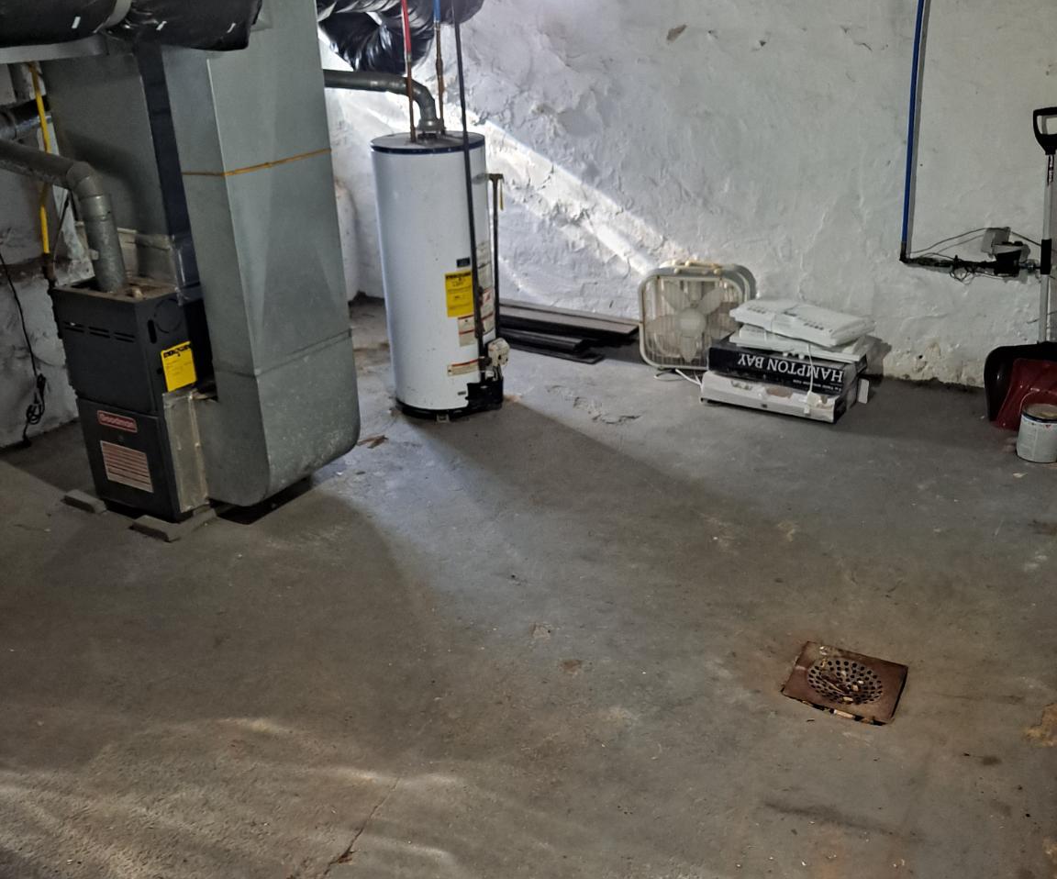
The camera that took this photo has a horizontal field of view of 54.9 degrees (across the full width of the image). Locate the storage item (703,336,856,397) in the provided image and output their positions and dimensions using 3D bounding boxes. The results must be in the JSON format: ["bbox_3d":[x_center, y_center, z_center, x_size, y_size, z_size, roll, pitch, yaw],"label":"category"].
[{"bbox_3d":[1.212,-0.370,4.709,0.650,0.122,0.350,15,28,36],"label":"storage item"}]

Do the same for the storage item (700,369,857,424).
[{"bbox_3d":[1.166,-0.238,4.713,0.627,0.120,0.330,12,27,32],"label":"storage item"}]

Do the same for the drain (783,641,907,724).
[{"bbox_3d":[0.861,0.653,2.763,0.271,0.020,0.271,11,26,30],"label":"drain"}]

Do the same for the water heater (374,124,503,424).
[{"bbox_3d":[-0.378,-0.767,4.711,0.590,1.230,0.510,9,25,25],"label":"water heater"}]

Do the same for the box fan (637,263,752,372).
[{"bbox_3d":[0.829,-0.623,5.088,0.540,0.530,0.130,8,25,24],"label":"box fan"}]

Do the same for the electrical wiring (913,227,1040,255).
[{"bbox_3d":[1.979,-0.872,4.529,0.528,0.140,0.080,10,26,28],"label":"electrical wiring"}]

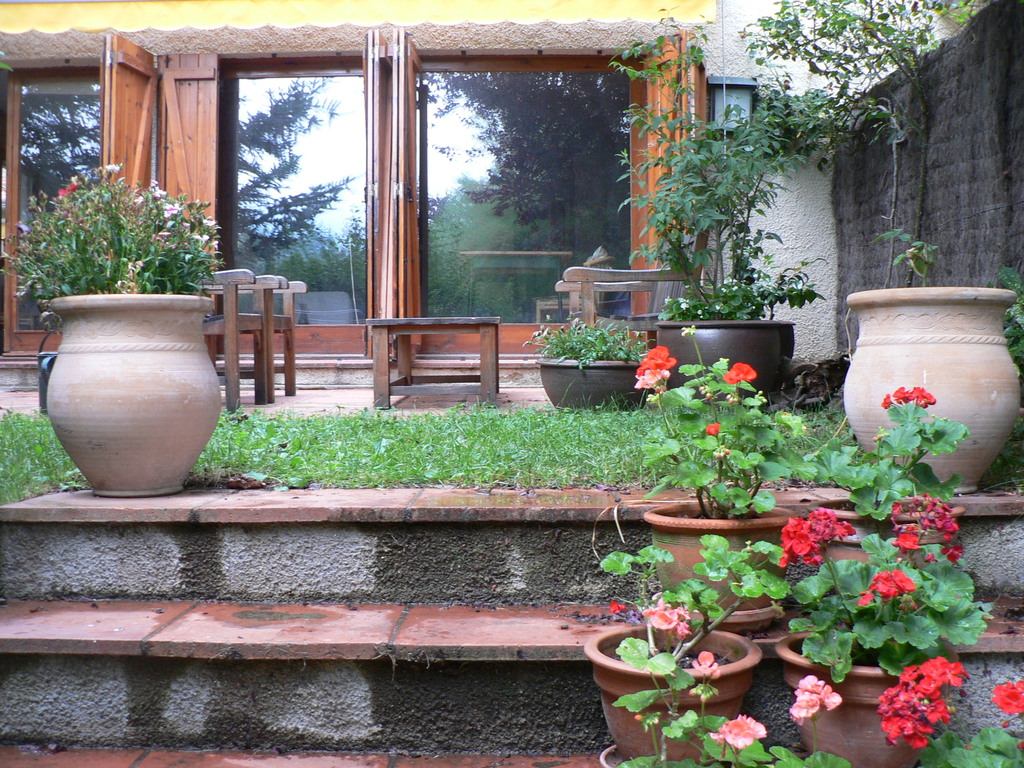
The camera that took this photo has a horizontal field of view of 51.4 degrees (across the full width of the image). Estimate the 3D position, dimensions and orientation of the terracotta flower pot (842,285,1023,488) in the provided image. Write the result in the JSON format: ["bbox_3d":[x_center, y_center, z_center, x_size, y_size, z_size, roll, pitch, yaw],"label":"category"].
[{"bbox_3d":[0.995,0.009,2.520,0.415,0.470,0.415,0,2,0],"label":"terracotta flower pot"}]

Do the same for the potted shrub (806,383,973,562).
[{"bbox_3d":[0.740,0.226,2.100,0.330,0.450,0.330,0,2,0],"label":"potted shrub"}]

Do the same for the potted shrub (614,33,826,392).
[{"bbox_3d":[0.901,-0.689,4.600,0.920,1.650,0.880,0,2,0],"label":"potted shrub"}]

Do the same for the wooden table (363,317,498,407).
[{"bbox_3d":[-0.360,-0.124,5.550,0.630,0.430,1.100,0,2,0],"label":"wooden table"}]

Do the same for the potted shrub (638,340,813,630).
[{"bbox_3d":[0.415,0.180,2.100,0.360,0.560,0.360,0,2,0],"label":"potted shrub"}]

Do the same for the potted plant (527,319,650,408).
[{"bbox_3d":[0.334,-0.076,4.650,0.540,0.420,0.500,0,2,0],"label":"potted plant"}]

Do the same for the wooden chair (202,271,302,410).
[{"bbox_3d":[-1.470,-0.320,5.120,0.640,0.880,0.600,0,2,0],"label":"wooden chair"}]

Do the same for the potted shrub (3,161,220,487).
[{"bbox_3d":[-0.941,-0.134,2.520,0.510,0.770,0.490,0,2,0],"label":"potted shrub"}]

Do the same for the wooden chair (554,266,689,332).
[{"bbox_3d":[0.570,-0.345,5.450,0.660,0.880,1.170,0,2,0],"label":"wooden chair"}]

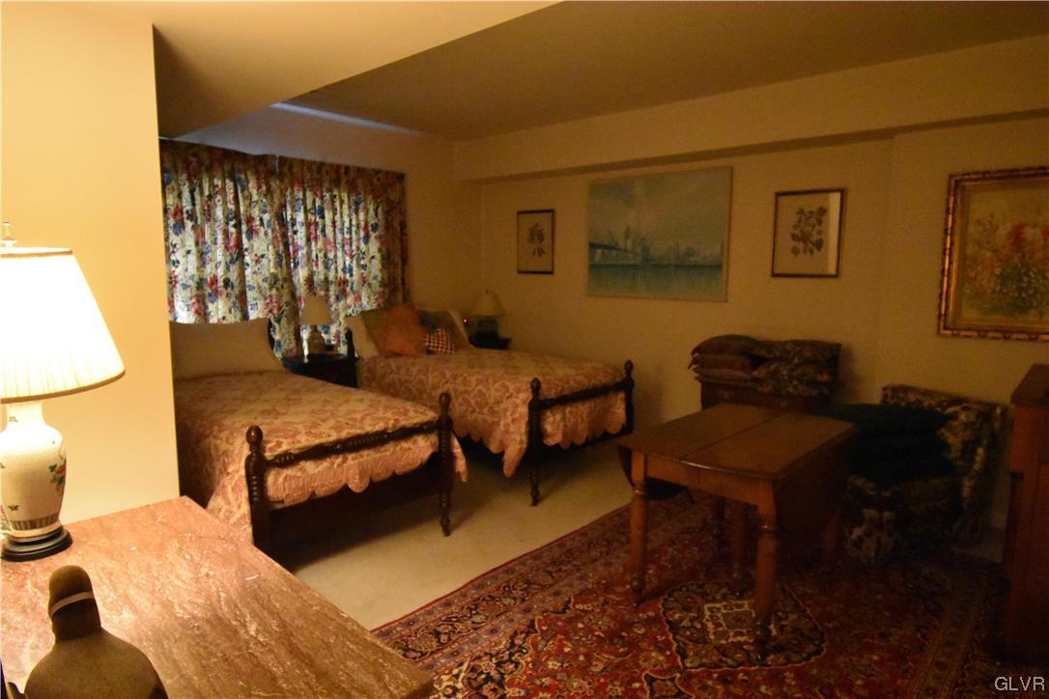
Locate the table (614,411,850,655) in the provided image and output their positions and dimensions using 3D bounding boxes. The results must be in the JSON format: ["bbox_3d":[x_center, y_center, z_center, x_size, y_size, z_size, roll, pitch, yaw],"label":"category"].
[{"bbox_3d":[0.981,0.727,2.787,0.679,0.718,1.055,7,10,41],"label":"table"}]

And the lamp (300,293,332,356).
[{"bbox_3d":[-1.522,-0.174,4.450,0.248,0.465,0.248,7,10,41],"label":"lamp"}]

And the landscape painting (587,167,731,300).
[{"bbox_3d":[0.992,-0.874,4.788,1.249,0.954,0.040,7,10,41],"label":"landscape painting"}]

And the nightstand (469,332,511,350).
[{"bbox_3d":[-0.425,0.286,5.742,0.441,0.773,0.412,7,10,41],"label":"nightstand"}]

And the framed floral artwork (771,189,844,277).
[{"bbox_3d":[1.855,-0.761,4.032,0.433,0.563,0.025,7,10,41],"label":"framed floral artwork"}]

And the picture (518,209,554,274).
[{"bbox_3d":[0.091,-0.983,5.600,0.451,0.573,0.025,7,10,41],"label":"picture"}]

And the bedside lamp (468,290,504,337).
[{"bbox_3d":[-0.345,-0.324,5.679,0.306,0.453,0.306,1,8,0],"label":"bedside lamp"}]

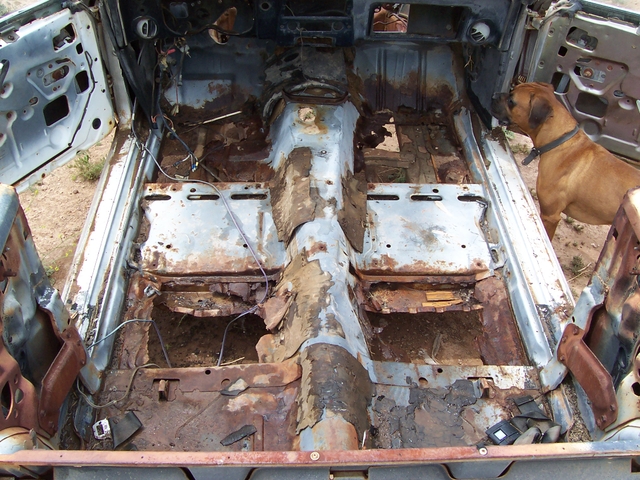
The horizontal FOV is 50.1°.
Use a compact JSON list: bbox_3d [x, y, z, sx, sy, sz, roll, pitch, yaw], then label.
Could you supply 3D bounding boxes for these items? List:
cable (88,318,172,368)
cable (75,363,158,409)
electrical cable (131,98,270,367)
[{"bbox_3d":[-0.532,0.304,1.928,0.200,0.190,0.110,-19,45,-21],"label":"cable"},{"bbox_3d":[-0.520,0.373,1.776,0.205,0.075,0.100,-16,44,-18],"label":"cable"},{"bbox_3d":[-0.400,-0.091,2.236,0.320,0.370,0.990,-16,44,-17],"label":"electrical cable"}]

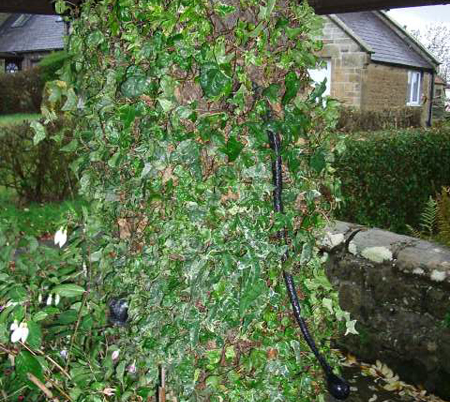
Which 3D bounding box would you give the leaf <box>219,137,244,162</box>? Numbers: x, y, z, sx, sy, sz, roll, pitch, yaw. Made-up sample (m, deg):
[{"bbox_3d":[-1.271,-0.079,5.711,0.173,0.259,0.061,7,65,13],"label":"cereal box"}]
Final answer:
[{"bbox_3d":[0.022,-0.154,1.780,0.069,0.075,0.030,2,8,3],"label":"leaf"}]

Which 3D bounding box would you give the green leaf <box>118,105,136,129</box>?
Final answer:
[{"bbox_3d":[-0.289,-0.248,1.800,0.052,0.070,0.028,2,8,3],"label":"green leaf"}]

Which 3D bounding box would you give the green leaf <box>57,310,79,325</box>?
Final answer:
[{"bbox_3d":[-0.382,0.282,1.470,0.052,0.038,0.028,2,8,3],"label":"green leaf"}]

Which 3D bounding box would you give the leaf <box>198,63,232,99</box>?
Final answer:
[{"bbox_3d":[-0.028,-0.354,1.800,0.099,0.105,0.035,2,8,3],"label":"leaf"}]

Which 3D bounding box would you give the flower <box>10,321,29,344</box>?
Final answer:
[{"bbox_3d":[-0.457,0.293,1.350,0.039,0.048,0.037,2,8,3],"label":"flower"}]

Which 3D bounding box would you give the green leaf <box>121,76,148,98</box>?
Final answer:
[{"bbox_3d":[-0.272,-0.340,1.800,0.076,0.064,0.030,2,8,3],"label":"green leaf"}]

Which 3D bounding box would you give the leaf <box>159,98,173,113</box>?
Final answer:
[{"bbox_3d":[-0.176,-0.283,1.800,0.041,0.046,0.020,2,8,3],"label":"leaf"}]

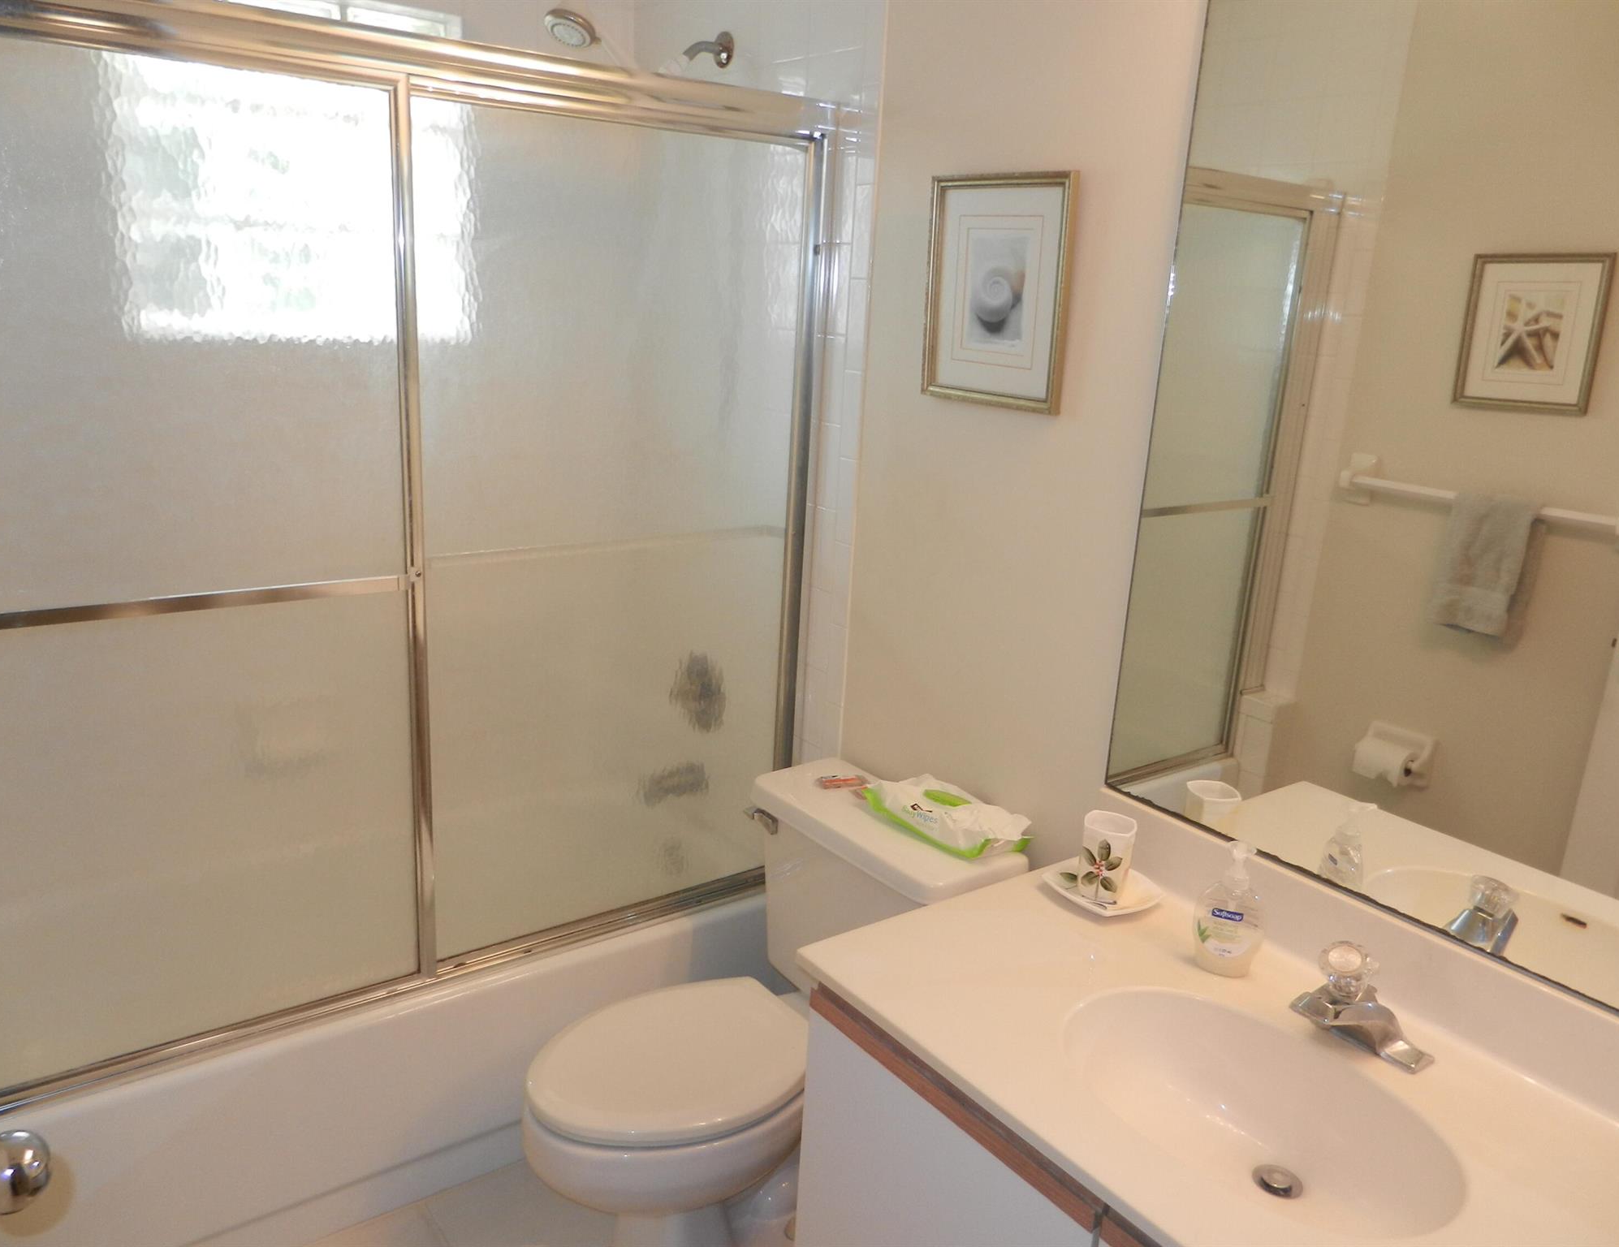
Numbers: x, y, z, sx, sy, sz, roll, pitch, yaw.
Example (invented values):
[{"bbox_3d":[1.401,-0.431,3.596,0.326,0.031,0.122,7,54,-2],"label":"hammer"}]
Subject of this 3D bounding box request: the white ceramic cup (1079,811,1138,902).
[{"bbox_3d":[0.406,0.322,1.638,0.072,0.104,0.061,12,17,28],"label":"white ceramic cup"}]

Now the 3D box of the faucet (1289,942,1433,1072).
[{"bbox_3d":[0.599,0.418,1.339,0.149,0.119,0.152,-8,19,-36],"label":"faucet"}]

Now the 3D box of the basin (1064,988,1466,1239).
[{"bbox_3d":[0.456,0.562,1.275,0.302,0.142,0.430,-8,19,-36],"label":"basin"}]

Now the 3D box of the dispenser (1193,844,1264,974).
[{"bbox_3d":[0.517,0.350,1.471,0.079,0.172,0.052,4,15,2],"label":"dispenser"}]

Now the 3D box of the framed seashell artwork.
[{"bbox_3d":[0.282,-0.505,1.827,0.021,0.336,0.287,-8,19,-36],"label":"framed seashell artwork"}]

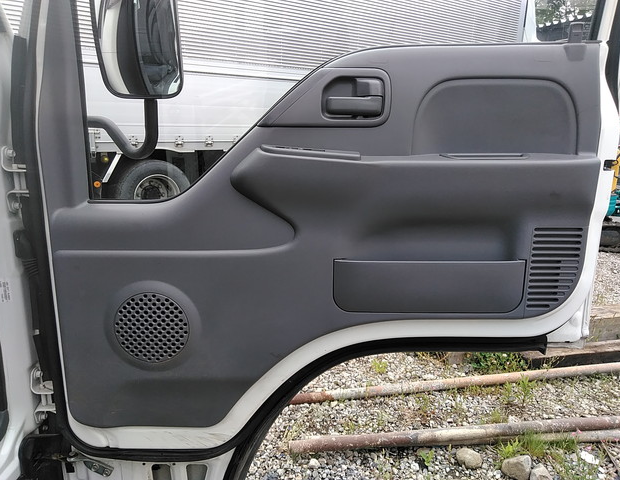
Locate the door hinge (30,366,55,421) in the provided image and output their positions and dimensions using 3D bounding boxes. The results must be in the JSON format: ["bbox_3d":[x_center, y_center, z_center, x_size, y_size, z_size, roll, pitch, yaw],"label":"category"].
[{"bbox_3d":[-0.579,0.334,1.085,0.045,0.120,0.050,0,11,0],"label":"door hinge"}]

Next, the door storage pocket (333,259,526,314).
[{"bbox_3d":[0.237,0.094,1.023,0.379,0.101,0.060,0,11,0],"label":"door storage pocket"}]

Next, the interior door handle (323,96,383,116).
[{"bbox_3d":[0.081,-0.253,0.939,0.106,0.038,0.030,0,11,0],"label":"interior door handle"}]

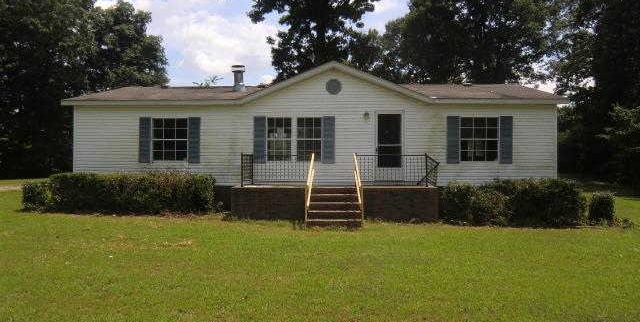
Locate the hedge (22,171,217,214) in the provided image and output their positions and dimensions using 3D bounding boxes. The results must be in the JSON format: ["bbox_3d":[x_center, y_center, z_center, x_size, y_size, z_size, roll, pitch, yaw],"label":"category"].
[{"bbox_3d":[-5.854,0.912,13.047,5.852,1.152,1.150,0,0,4],"label":"hedge"}]

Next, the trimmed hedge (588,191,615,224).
[{"bbox_3d":[7.781,1.276,12.365,0.686,0.860,0.750,0,0,4],"label":"trimmed hedge"}]

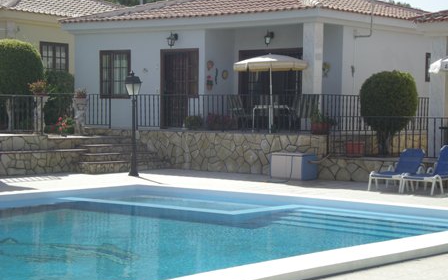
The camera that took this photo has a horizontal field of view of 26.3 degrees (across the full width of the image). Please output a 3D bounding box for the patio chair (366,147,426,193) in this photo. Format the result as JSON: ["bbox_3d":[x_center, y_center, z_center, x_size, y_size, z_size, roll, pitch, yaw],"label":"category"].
[{"bbox_3d":[3.442,0.588,18.552,0.700,0.750,1.450,2,2,37],"label":"patio chair"}]

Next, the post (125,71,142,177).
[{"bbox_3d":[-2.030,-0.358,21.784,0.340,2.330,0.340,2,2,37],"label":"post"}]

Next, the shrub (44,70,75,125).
[{"bbox_3d":[-4.799,-1.193,27.855,1.000,1.650,1.000,0,2,0],"label":"shrub"}]

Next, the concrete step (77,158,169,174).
[{"bbox_3d":[-2.396,0.634,23.271,0.450,0.260,2.580,2,2,41],"label":"concrete step"}]

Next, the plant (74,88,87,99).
[{"bbox_3d":[-3.672,-1.190,24.508,0.300,0.260,0.300,0,2,0],"label":"plant"}]

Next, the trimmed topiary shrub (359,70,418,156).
[{"bbox_3d":[3.753,-0.607,21.785,1.300,1.950,1.300,0,2,0],"label":"trimmed topiary shrub"}]

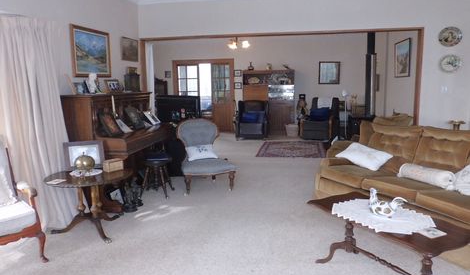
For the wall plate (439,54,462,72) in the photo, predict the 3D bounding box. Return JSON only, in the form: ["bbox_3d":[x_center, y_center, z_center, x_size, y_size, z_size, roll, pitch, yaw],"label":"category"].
[{"bbox_3d":[3.527,-1.214,5.546,0.335,0.285,0.035,0,9,10],"label":"wall plate"}]

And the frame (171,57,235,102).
[{"bbox_3d":[-0.904,-1.165,9.679,1.840,2.100,0.120,0,9,10],"label":"frame"}]

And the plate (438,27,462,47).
[{"bbox_3d":[2.925,-1.356,4.601,0.285,0.265,0.030,1,9,10],"label":"plate"}]

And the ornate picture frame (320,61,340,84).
[{"bbox_3d":[2.509,-1.702,8.981,0.570,0.580,0.030,0,9,10],"label":"ornate picture frame"}]

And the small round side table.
[{"bbox_3d":[-1.422,0.660,3.409,0.820,0.550,0.820,-1,9,0],"label":"small round side table"}]

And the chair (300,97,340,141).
[{"bbox_3d":[2.211,-0.489,8.642,0.780,0.980,0.850,4,11,29],"label":"chair"}]

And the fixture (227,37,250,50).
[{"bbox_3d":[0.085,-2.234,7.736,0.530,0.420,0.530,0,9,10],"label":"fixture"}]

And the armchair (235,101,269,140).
[{"bbox_3d":[0.430,-0.467,8.591,0.770,0.950,0.850,-1,9,-1],"label":"armchair"}]

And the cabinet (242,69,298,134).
[{"bbox_3d":[0.921,-0.932,9.120,1.349,1.689,0.456,1,9,10],"label":"cabinet"}]

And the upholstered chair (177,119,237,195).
[{"bbox_3d":[-0.427,0.232,4.548,0.660,0.840,0.740,-4,9,-17],"label":"upholstered chair"}]

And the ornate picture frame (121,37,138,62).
[{"bbox_3d":[-1.811,-1.505,5.842,0.035,0.360,0.580,0,9,10],"label":"ornate picture frame"}]

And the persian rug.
[{"bbox_3d":[1.193,0.235,7.043,1.293,0.010,1.715,1,9,10],"label":"persian rug"}]

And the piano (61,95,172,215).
[{"bbox_3d":[-1.315,0.087,4.280,0.716,1.240,1.516,1,9,10],"label":"piano"}]

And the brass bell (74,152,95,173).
[{"bbox_3d":[-1.521,0.251,3.429,0.188,0.200,0.188,1,10,11],"label":"brass bell"}]

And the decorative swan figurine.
[{"bbox_3d":[1.133,0.478,2.494,0.260,0.185,0.130,2,10,19],"label":"decorative swan figurine"}]

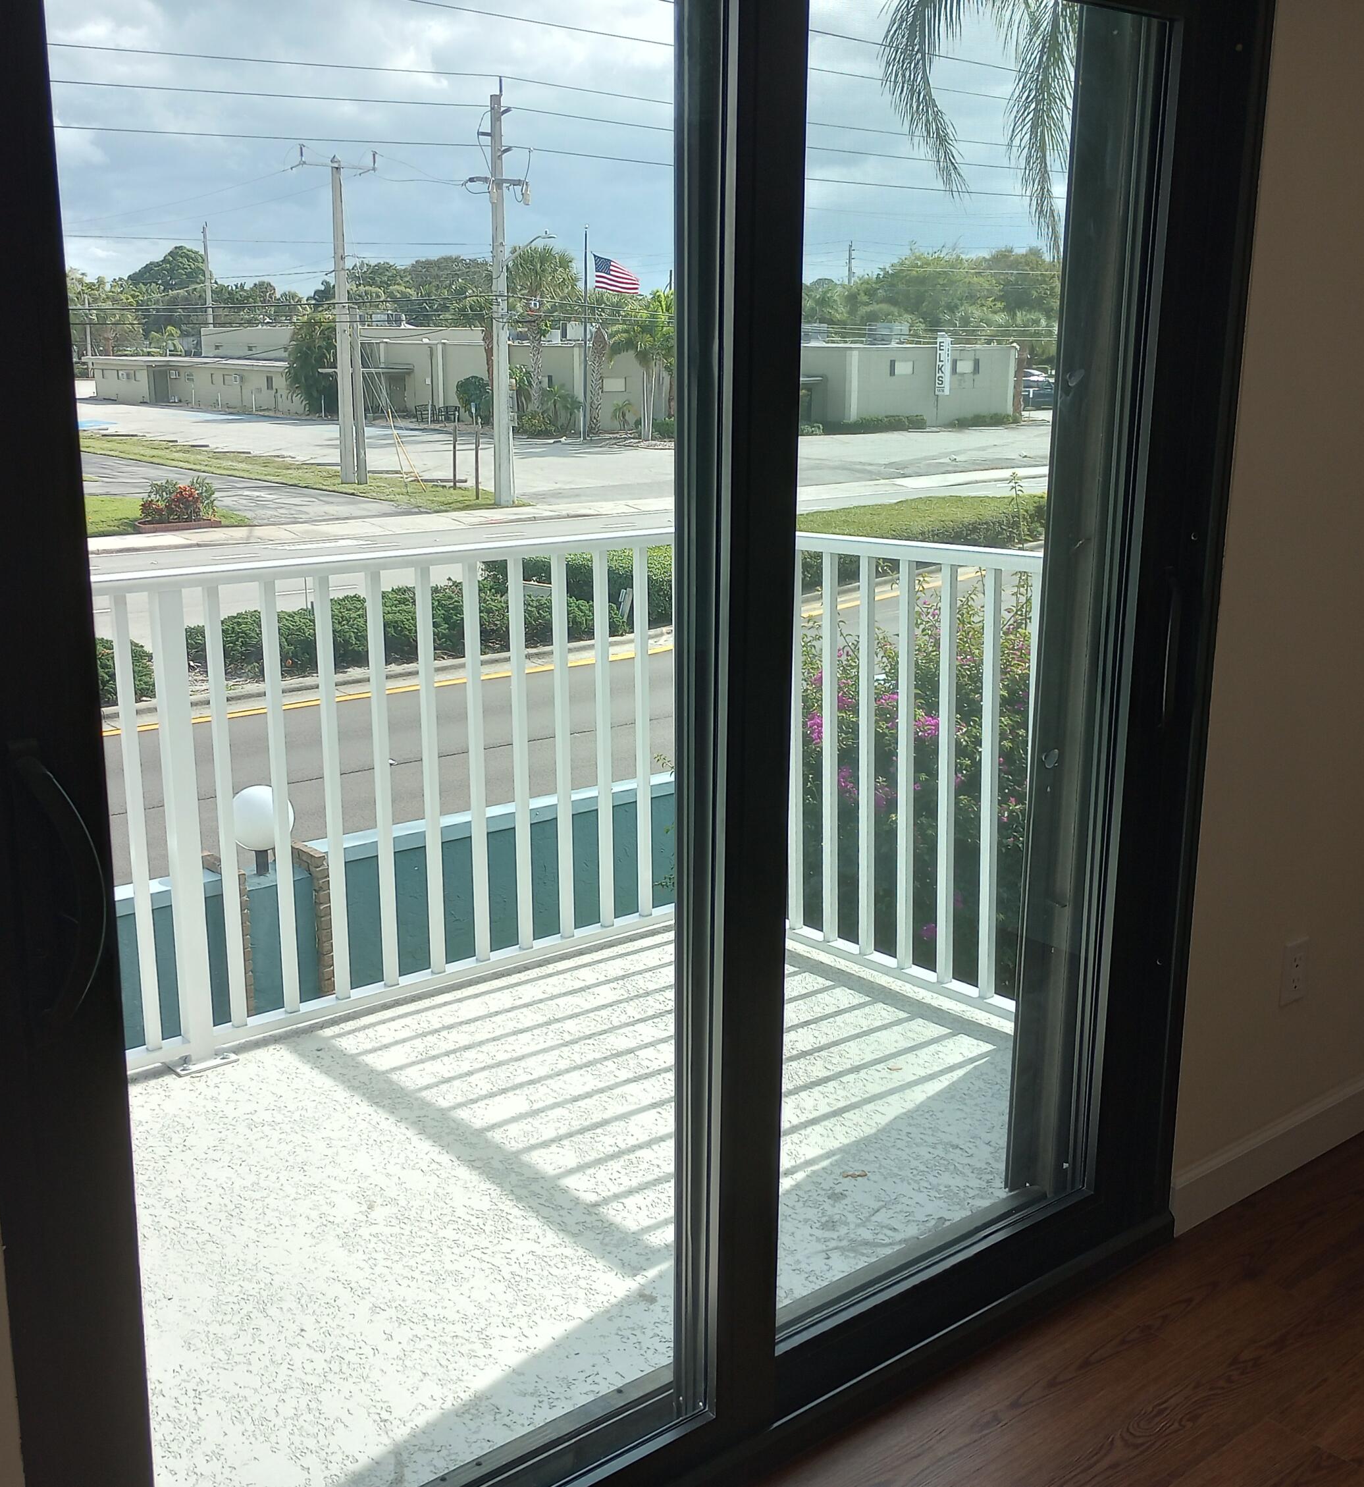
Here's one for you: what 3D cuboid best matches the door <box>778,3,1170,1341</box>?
[{"bbox_3d":[0.389,-0.091,2.197,0.780,1.880,0.060,-10,17,-37],"label":"door"}]

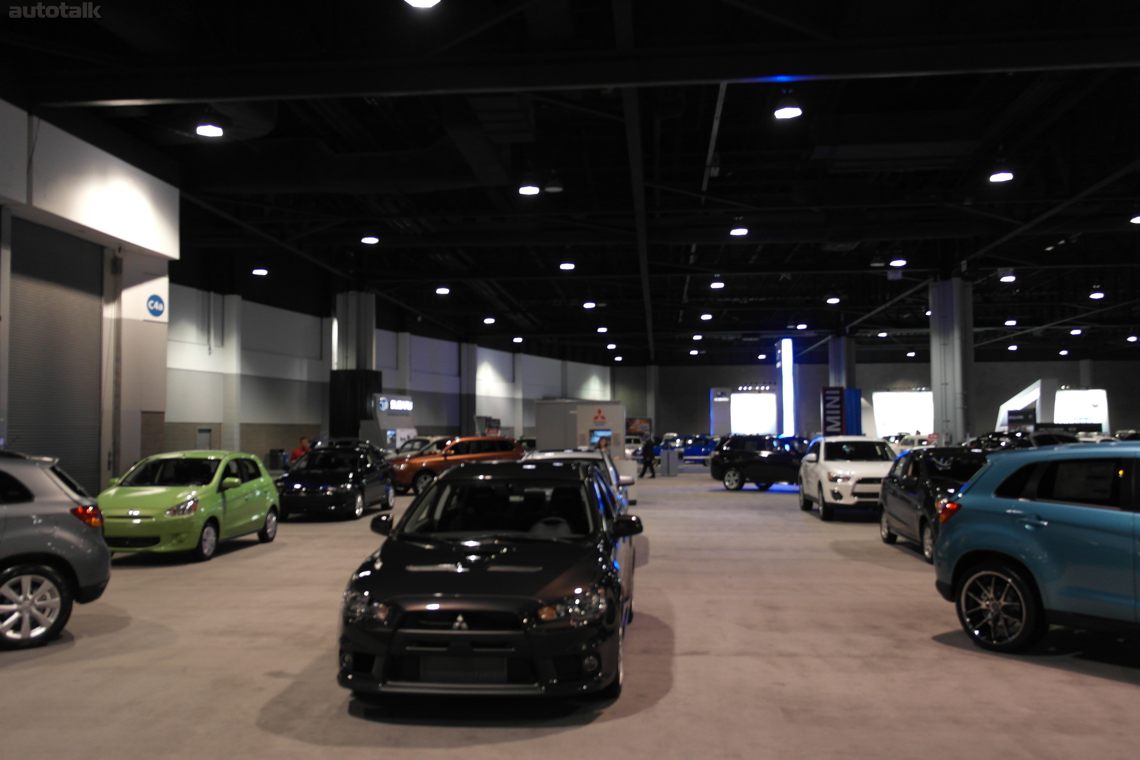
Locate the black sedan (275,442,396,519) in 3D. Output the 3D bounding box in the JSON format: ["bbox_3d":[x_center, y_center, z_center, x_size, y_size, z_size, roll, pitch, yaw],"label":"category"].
[{"bbox_3d":[-5.153,2.255,21.198,1.770,1.480,4.570,-1,-3,4],"label":"black sedan"}]

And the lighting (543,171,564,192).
[{"bbox_3d":[-0.487,-5.954,28.408,0.540,0.550,0.540,0,-3,0],"label":"lighting"}]

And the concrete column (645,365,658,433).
[{"bbox_3d":[8.601,3.010,98.037,1.300,8.811,1.150,-1,-3,5],"label":"concrete column"}]

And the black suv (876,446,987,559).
[{"bbox_3d":[5.485,1.669,13.211,1.670,1.500,3.780,-1,-3,5],"label":"black suv"}]

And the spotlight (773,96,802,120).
[{"bbox_3d":[4.765,-5.995,20.804,0.560,0.480,0.560,-1,-3,5],"label":"spotlight"}]

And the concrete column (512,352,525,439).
[{"bbox_3d":[-4.282,1.953,78.820,0.850,8.600,0.850,-2,-4,25],"label":"concrete column"}]

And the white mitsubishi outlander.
[{"bbox_3d":[5.926,2.013,19.854,1.790,1.630,4.300,-1,-3,6],"label":"white mitsubishi outlander"}]

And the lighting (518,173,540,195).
[{"bbox_3d":[-1.161,-5.601,27.208,0.550,0.520,0.550,-1,-3,5],"label":"lighting"}]

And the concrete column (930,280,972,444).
[{"bbox_3d":[16.372,-0.048,40.733,1.450,8.078,1.450,-1,-3,5],"label":"concrete column"}]

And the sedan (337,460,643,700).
[{"bbox_3d":[-0.456,1.398,7.499,1.830,1.480,4.520,-1,-3,5],"label":"sedan"}]

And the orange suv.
[{"bbox_3d":[-3.600,2.549,28.903,4.650,1.680,1.800,2,-4,-35],"label":"orange suv"}]

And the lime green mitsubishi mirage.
[{"bbox_3d":[-5.705,1.813,14.233,1.670,1.500,3.780,-1,-3,1],"label":"lime green mitsubishi mirage"}]

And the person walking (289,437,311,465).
[{"bbox_3d":[-6.483,2.207,22.914,0.520,1.720,0.360,1,-4,-30],"label":"person walking"}]

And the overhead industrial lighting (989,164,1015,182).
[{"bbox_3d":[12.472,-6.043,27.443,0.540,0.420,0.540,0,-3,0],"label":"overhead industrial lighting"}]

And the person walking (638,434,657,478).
[{"bbox_3d":[2.995,2.900,36.859,0.620,1.790,0.500,0,-3,-15],"label":"person walking"}]

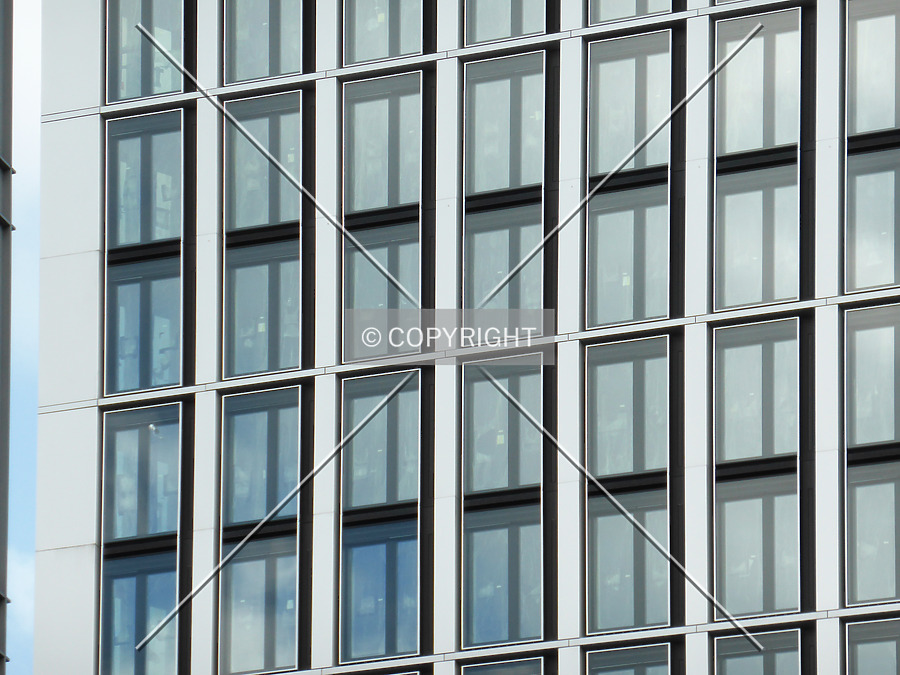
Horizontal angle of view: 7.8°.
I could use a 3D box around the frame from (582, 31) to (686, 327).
[{"bbox_3d":[4.182,-3.587,150.478,2.493,6.699,0.220,-8,-16,31],"label":"frame"}]

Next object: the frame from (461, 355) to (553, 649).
[{"bbox_3d":[1.285,3.723,150.583,2.290,6.537,0.220,-8,-16,31],"label":"frame"}]

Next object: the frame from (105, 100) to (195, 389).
[{"bbox_3d":[-6.851,-1.938,151.161,2.370,6.540,0.200,-8,-16,30],"label":"frame"}]

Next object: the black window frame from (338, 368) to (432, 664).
[{"bbox_3d":[-1.480,4.110,152.281,2.360,6.653,0.220,-8,-16,31],"label":"black window frame"}]

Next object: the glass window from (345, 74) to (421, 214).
[{"bbox_3d":[-1.501,-4.356,148.493,1.990,3.030,0.100,-8,-16,30],"label":"glass window"}]

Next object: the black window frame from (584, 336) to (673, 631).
[{"bbox_3d":[4.027,3.299,148.908,2.207,6.608,0.220,-8,-16,31],"label":"black window frame"}]

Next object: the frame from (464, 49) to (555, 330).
[{"bbox_3d":[1.368,-3.330,152.240,2.372,6.650,0.220,-8,-16,31],"label":"frame"}]

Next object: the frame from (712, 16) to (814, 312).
[{"bbox_3d":[7.001,-3.972,148.744,2.414,6.675,0.220,-8,-16,31],"label":"frame"}]

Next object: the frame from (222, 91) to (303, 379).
[{"bbox_3d":[-4.403,-2.423,155.760,2.013,6.670,0.220,-8,-16,31],"label":"frame"}]

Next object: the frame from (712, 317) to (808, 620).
[{"bbox_3d":[6.882,2.906,147.153,2.286,6.609,0.220,-8,-16,31],"label":"frame"}]

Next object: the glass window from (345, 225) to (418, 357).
[{"bbox_3d":[-1.588,-1.063,153.605,2.068,3.015,0.080,-8,-16,31],"label":"glass window"}]

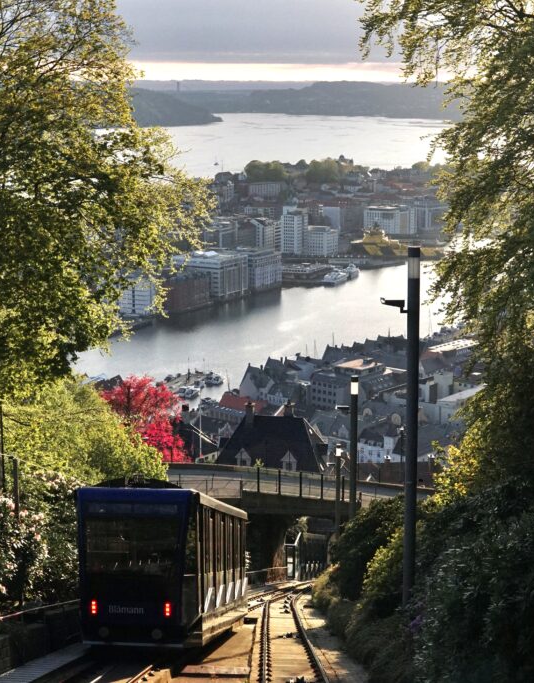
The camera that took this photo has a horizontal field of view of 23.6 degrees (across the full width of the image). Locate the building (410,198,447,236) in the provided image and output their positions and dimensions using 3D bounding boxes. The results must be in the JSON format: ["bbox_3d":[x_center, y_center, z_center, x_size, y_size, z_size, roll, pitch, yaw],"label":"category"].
[{"bbox_3d":[162.213,-127.142,1298.558,18.000,28.000,50.000,6,13,26],"label":"building"}]

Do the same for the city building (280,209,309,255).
[{"bbox_3d":[24.800,-99.809,1150.248,16.000,42.000,20.000,7,14,31],"label":"city building"}]

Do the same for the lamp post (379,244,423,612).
[{"bbox_3d":[2.263,1.554,21.820,0.570,6.343,0.200,-1,11,-6],"label":"lamp post"}]

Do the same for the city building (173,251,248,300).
[{"bbox_3d":[-41.544,-49.179,927.656,41.000,27.000,34.000,8,14,34],"label":"city building"}]

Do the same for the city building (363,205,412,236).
[{"bbox_3d":[122.900,-124.625,1309.501,40.000,27.000,24.000,7,14,31],"label":"city building"}]

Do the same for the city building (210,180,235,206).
[{"bbox_3d":[-43.819,-148.843,1287.343,22.000,21.000,13.500,8,14,34],"label":"city building"}]

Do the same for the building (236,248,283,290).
[{"bbox_3d":[-6.900,-56.428,982.534,20.000,28.000,38.000,7,14,31],"label":"building"}]

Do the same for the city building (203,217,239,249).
[{"bbox_3d":[-38.000,-81.429,1060.103,20.000,35.000,22.000,7,14,31],"label":"city building"}]

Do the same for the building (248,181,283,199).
[{"bbox_3d":[-1.500,-168.611,1435.248,37.000,17.000,15.000,-4,12,-20],"label":"building"}]

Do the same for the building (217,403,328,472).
[{"bbox_3d":[0.800,12.908,145.322,12.300,12.500,12.300,1,11,6],"label":"building"}]

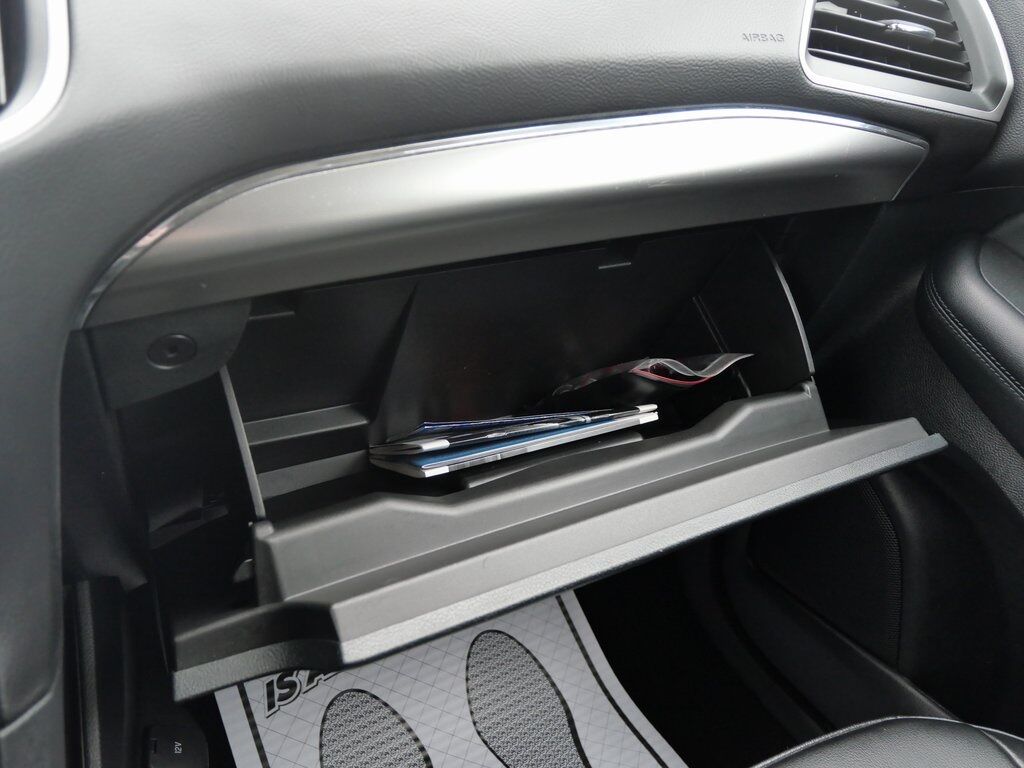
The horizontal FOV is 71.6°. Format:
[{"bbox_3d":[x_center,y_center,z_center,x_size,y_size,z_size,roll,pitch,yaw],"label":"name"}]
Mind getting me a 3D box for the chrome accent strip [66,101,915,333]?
[{"bbox_3d":[0.048,-0.120,0.418,0.555,0.073,0.051,-12,31,-21],"label":"chrome accent strip"}]

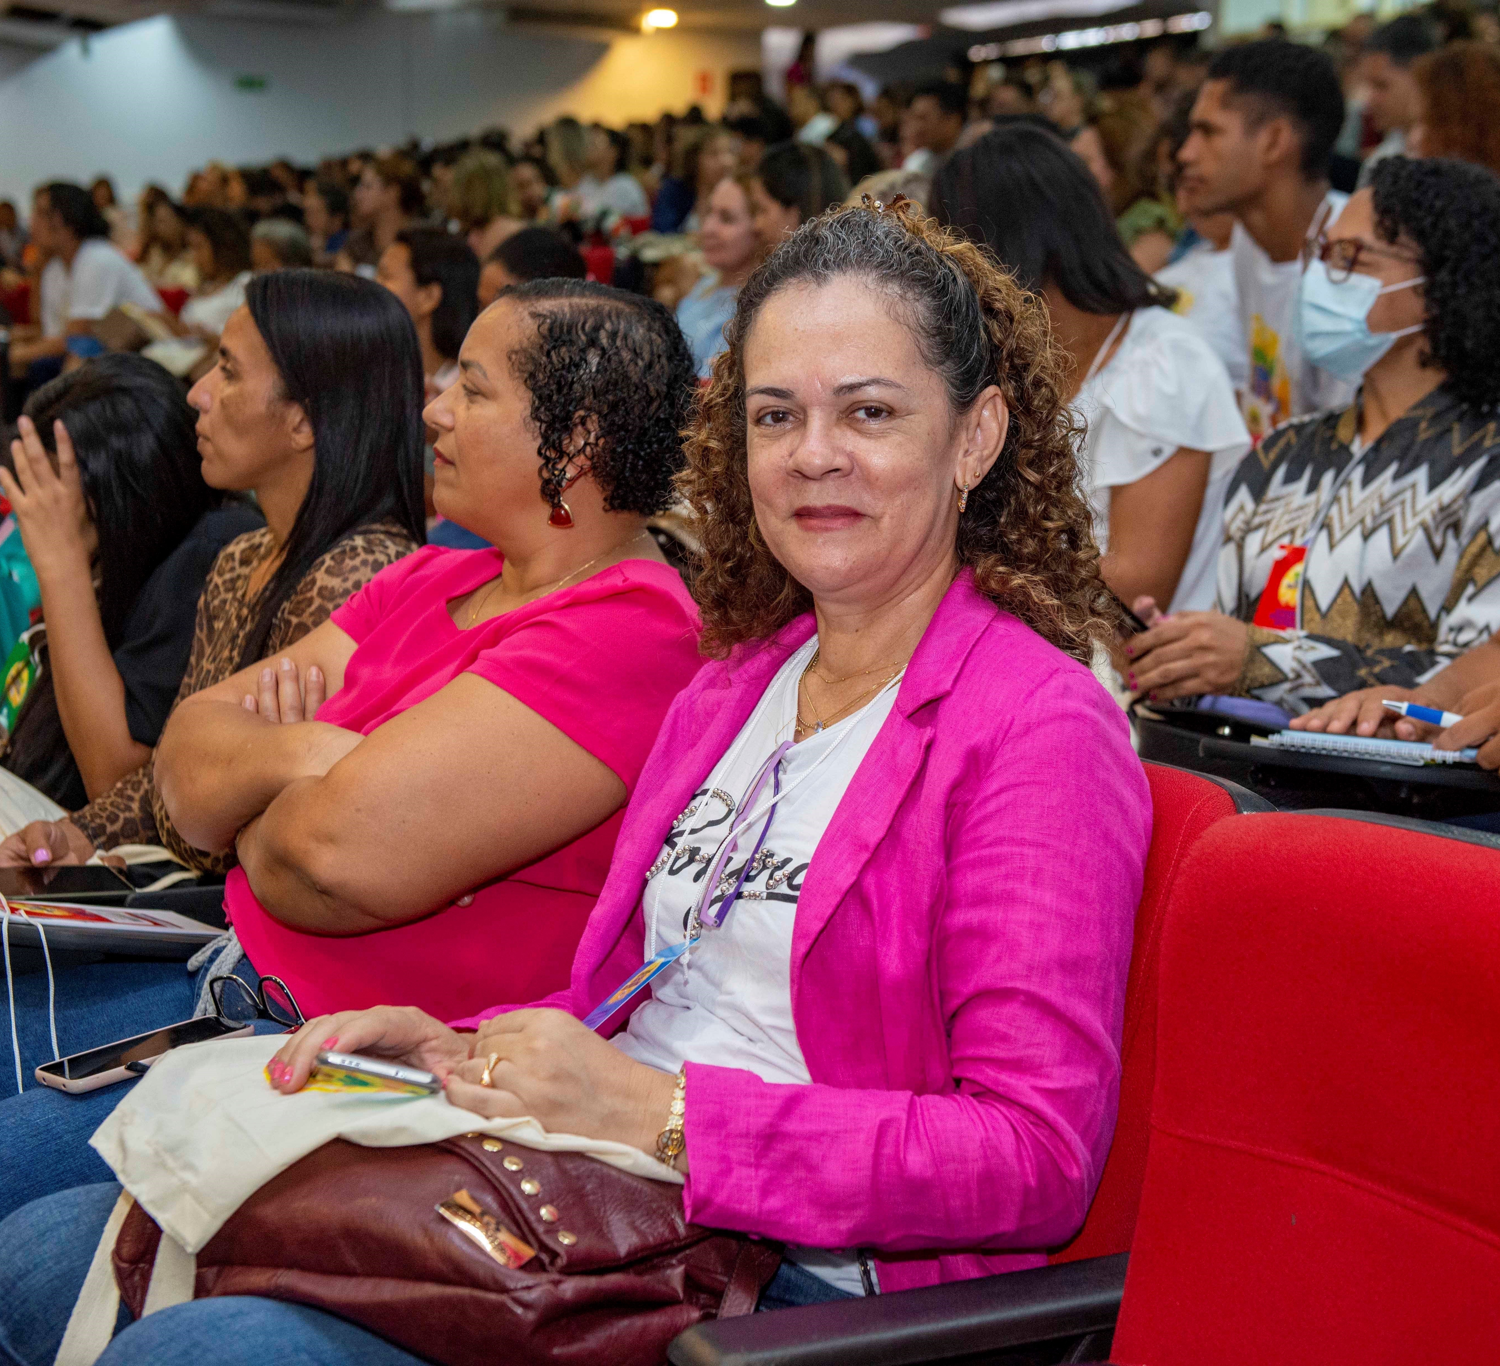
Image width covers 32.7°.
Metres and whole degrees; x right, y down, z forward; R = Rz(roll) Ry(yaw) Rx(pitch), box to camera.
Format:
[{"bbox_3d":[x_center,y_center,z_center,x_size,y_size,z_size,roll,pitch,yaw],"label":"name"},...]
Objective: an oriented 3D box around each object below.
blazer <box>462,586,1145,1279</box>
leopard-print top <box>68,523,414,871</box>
[{"bbox_3d":[0.020,0.160,1.610,0.380,0.460,0.440,-6,11,-32],"label":"blazer"},{"bbox_3d":[-0.540,0.075,2.570,0.380,0.500,0.430,-5,11,-25],"label":"leopard-print top"}]

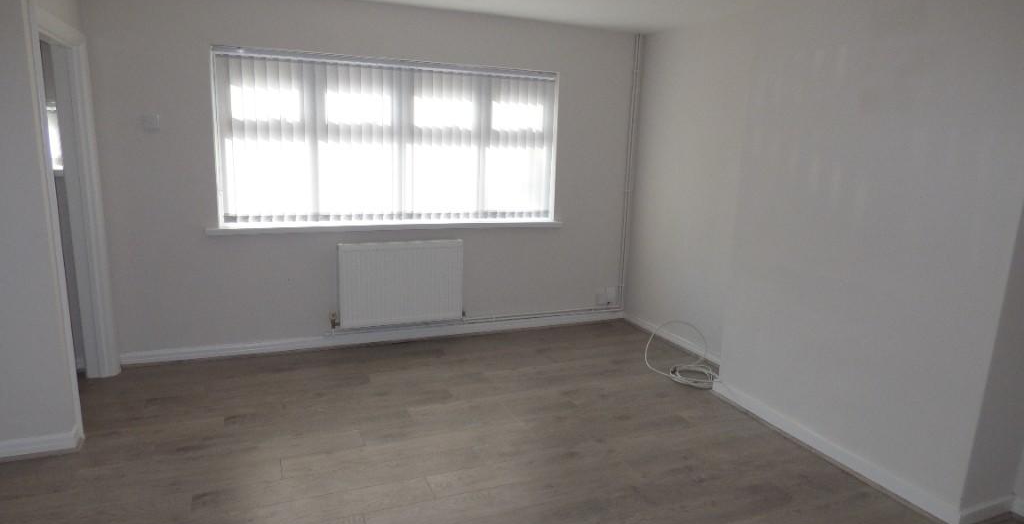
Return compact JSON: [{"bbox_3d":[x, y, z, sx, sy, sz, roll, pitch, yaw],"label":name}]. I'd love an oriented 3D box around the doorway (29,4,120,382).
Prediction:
[{"bbox_3d":[-2.340,-0.192,3.128,0.150,2.050,0.980,-4,13,-24],"label":"doorway"}]

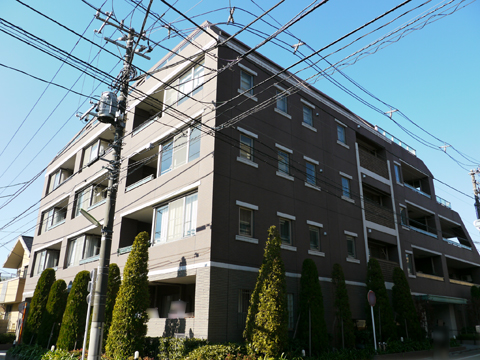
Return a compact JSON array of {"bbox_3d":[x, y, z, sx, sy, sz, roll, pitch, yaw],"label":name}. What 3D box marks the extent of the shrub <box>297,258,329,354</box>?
[{"bbox_3d":[2.600,4.501,13.953,1.145,3.292,1.145,0,-20,0],"label":"shrub"}]

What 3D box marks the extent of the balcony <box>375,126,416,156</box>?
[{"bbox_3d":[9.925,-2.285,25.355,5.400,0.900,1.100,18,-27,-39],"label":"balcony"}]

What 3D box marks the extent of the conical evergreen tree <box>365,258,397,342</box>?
[{"bbox_3d":[6.076,5.323,17.045,1.197,3.699,1.197,18,-27,-39],"label":"conical evergreen tree"}]

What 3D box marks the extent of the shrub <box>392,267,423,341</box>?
[{"bbox_3d":[7.772,5.941,18.475,1.197,3.515,1.197,18,-27,-39],"label":"shrub"}]

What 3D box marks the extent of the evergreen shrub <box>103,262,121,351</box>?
[{"bbox_3d":[-4.944,4.806,14.683,1.093,3.235,1.093,18,-27,-39],"label":"evergreen shrub"}]

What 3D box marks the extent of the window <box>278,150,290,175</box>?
[{"bbox_3d":[1.834,-0.685,16.312,0.740,1.000,0.140,18,-27,-39],"label":"window"}]

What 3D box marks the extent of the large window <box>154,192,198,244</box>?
[{"bbox_3d":[-2.507,1.550,15.184,0.187,1.665,2.966,18,-27,-39],"label":"large window"}]

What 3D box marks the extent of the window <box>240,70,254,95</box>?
[{"bbox_3d":[0.292,-3.947,15.991,0.740,1.000,0.140,18,-27,-39],"label":"window"}]

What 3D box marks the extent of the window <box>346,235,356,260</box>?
[{"bbox_3d":[5.416,3.260,18.896,0.697,1.020,0.146,18,-27,-39],"label":"window"}]

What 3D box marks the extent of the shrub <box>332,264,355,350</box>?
[{"bbox_3d":[3.926,4.904,15.095,0.850,3.250,0.850,18,-27,-39],"label":"shrub"}]

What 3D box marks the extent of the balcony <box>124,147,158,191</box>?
[{"bbox_3d":[-4.226,-0.434,18.633,1.145,1.873,2.966,18,-27,-39],"label":"balcony"}]

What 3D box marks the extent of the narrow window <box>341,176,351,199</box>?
[{"bbox_3d":[5.241,0.429,19.212,0.740,1.000,0.140,18,-27,-39],"label":"narrow window"}]

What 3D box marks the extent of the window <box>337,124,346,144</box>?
[{"bbox_3d":[5.273,-2.318,20.229,0.740,1.000,0.140,18,-27,-39],"label":"window"}]

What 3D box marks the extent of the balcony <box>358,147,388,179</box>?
[{"bbox_3d":[7.240,-0.692,22.255,3.150,1.250,1.200,18,-27,-39],"label":"balcony"}]

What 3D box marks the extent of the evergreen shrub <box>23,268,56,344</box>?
[{"bbox_3d":[-10.407,6.678,20.593,1.249,3.872,1.249,18,-27,-39],"label":"evergreen shrub"}]

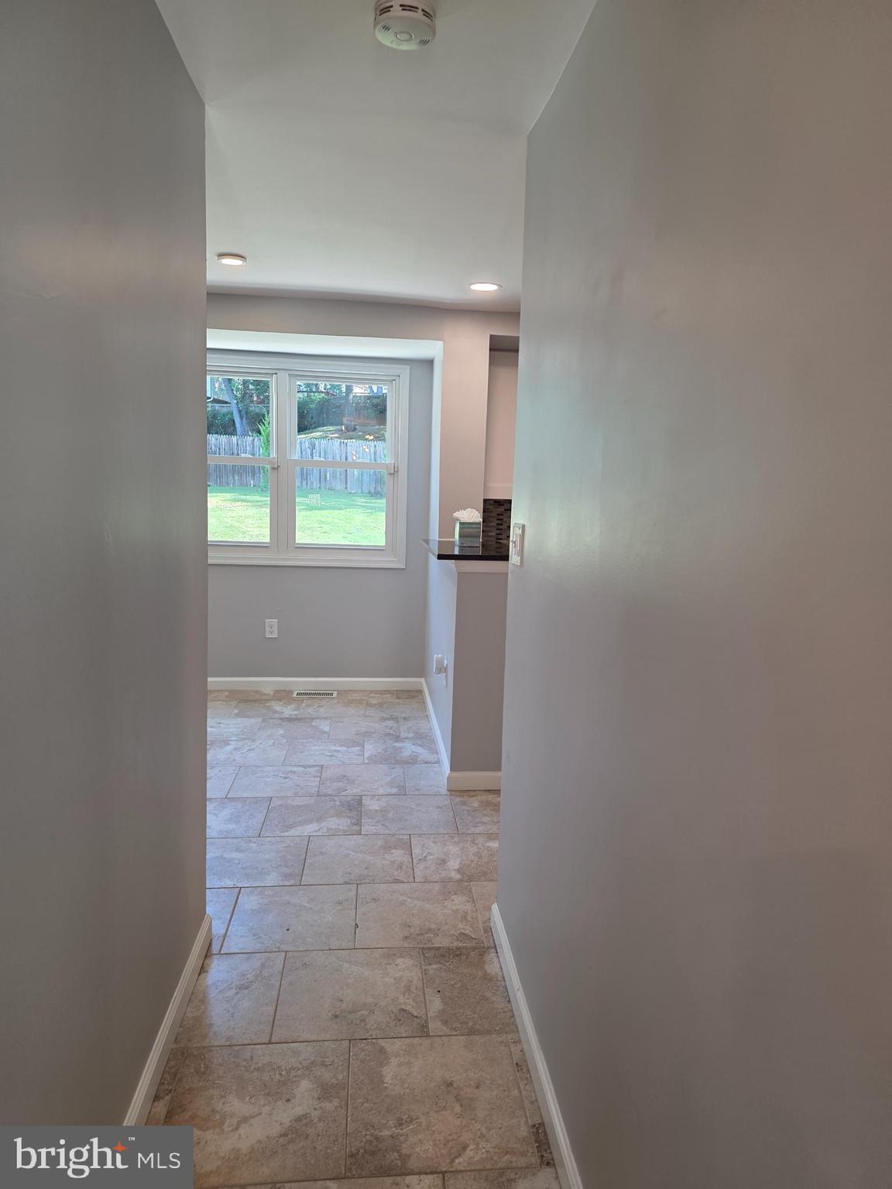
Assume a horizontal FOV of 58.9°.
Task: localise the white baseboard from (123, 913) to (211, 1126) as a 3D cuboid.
[{"bbox_3d":[-0.681,1.083,1.927,0.016,0.087,1.000,1,8,-5],"label":"white baseboard"}]

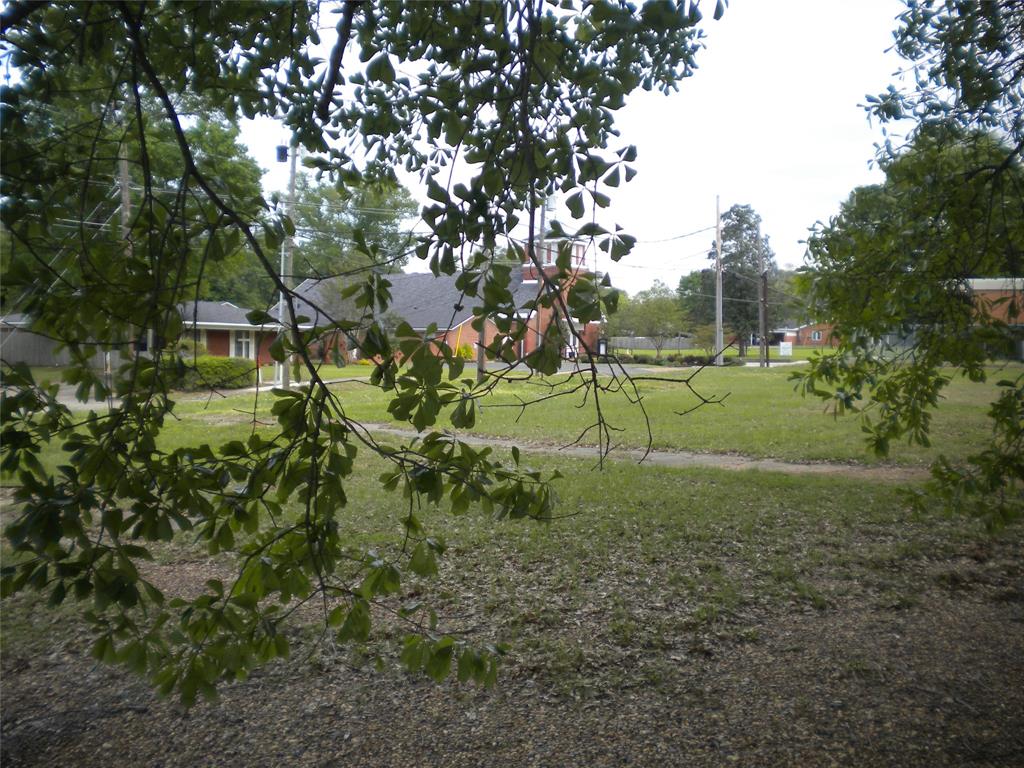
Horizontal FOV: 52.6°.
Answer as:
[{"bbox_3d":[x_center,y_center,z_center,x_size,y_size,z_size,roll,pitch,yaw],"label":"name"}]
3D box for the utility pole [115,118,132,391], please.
[{"bbox_3d":[-13.532,-4.514,36.301,0.300,9.500,0.300,-1,2,0],"label":"utility pole"}]

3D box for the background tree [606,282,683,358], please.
[{"bbox_3d":[11.715,-5.654,90.857,6.900,6.830,6.700,0,2,0],"label":"background tree"}]

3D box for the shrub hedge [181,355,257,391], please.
[{"bbox_3d":[-10.517,-0.428,36.975,2.700,1.210,1.600,-1,3,-21],"label":"shrub hedge"}]

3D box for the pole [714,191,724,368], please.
[{"bbox_3d":[12.760,-6.357,63.778,0.340,10.560,0.340,-1,2,0],"label":"pole"}]

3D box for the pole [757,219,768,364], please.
[{"bbox_3d":[15.107,-5.371,62.815,0.320,8.810,0.320,-2,2,0],"label":"pole"}]

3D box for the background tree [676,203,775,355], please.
[{"bbox_3d":[20.749,-10.087,99.692,9.300,14.680,9.000,0,2,0],"label":"background tree"}]

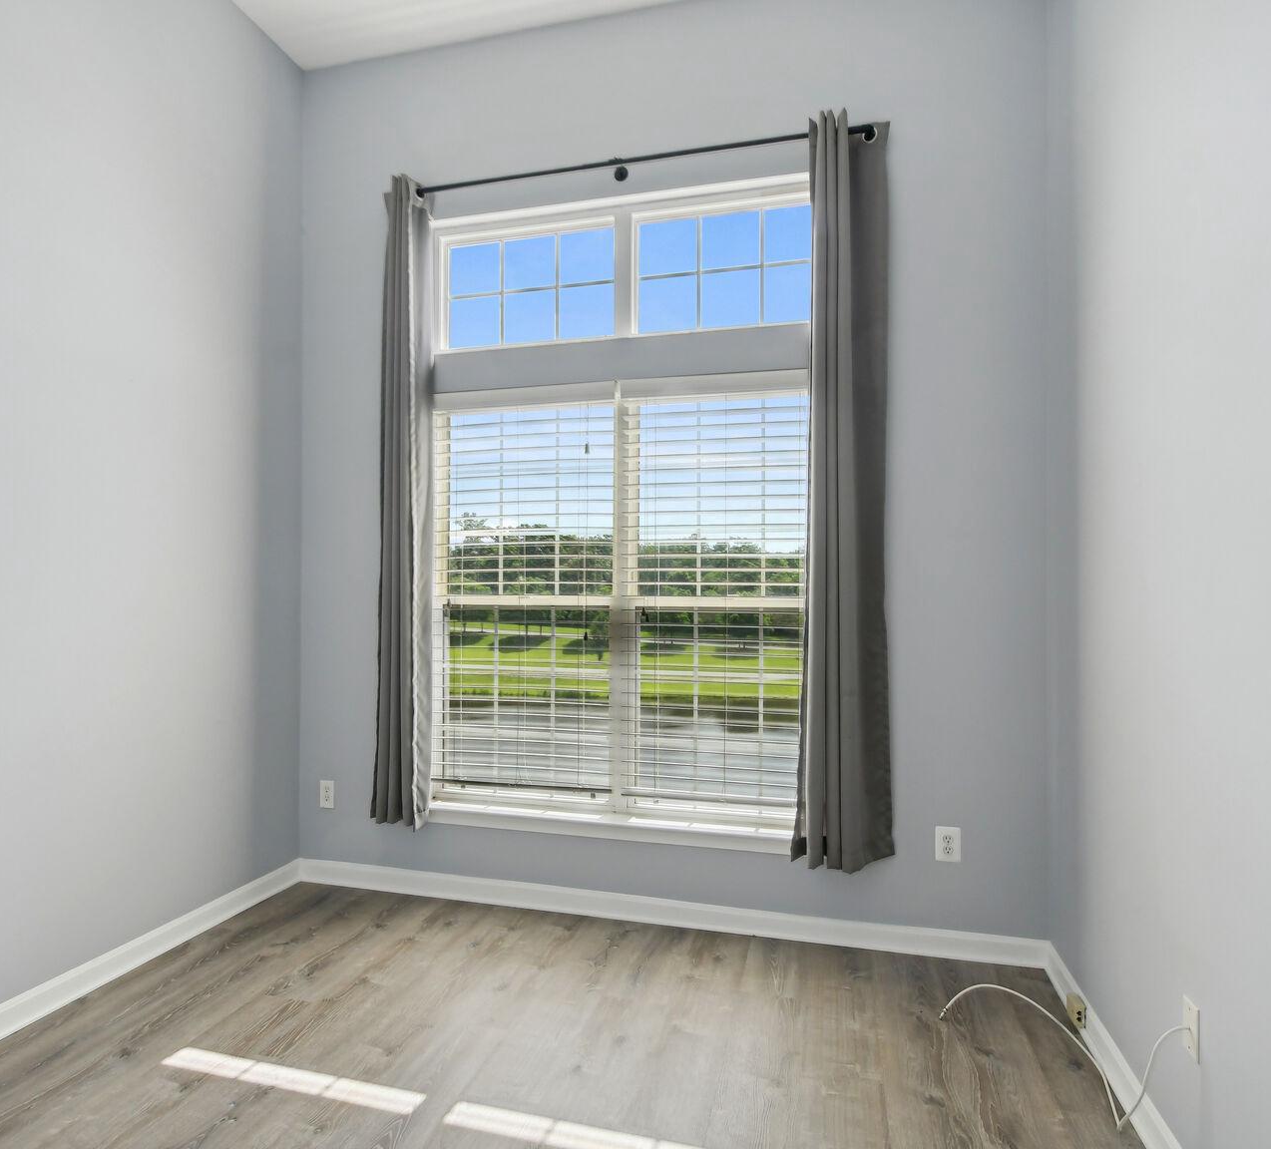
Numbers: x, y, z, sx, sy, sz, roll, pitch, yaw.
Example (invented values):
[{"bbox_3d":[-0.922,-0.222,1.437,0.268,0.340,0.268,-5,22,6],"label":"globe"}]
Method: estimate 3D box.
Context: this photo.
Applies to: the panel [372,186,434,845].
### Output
[{"bbox_3d":[-0.966,-0.302,3.016,0.270,2.722,0.120,0,-1,14],"label":"panel"}]

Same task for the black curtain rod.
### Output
[{"bbox_3d":[-0.080,-1.607,2.848,1.972,0.050,0.095,0,-1,14],"label":"black curtain rod"}]

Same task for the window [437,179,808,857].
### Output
[{"bbox_3d":[-0.069,-0.253,2.932,1.638,2.525,0.110,0,-1,14],"label":"window"}]

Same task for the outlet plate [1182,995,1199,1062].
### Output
[{"bbox_3d":[1.178,0.966,1.525,0.007,0.115,0.070,0,-1,14],"label":"outlet plate"}]

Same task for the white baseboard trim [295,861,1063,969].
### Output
[{"bbox_3d":[-0.037,1.318,2.839,3.010,0.101,0.018,0,-1,14],"label":"white baseboard trim"}]

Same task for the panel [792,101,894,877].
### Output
[{"bbox_3d":[0.756,-0.302,2.588,0.330,2.722,0.120,0,-1,14],"label":"panel"}]

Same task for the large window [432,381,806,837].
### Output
[{"bbox_3d":[-0.070,0.105,2.927,1.638,1.752,0.110,0,-1,14],"label":"large window"}]

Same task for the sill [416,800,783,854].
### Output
[{"bbox_3d":[-0.080,1.012,2.894,1.660,0.067,0.125,0,-1,14],"label":"sill"}]

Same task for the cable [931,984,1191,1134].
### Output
[{"bbox_3d":[1.078,1.165,1.960,0.408,0.390,0.805,0,-1,14],"label":"cable"}]

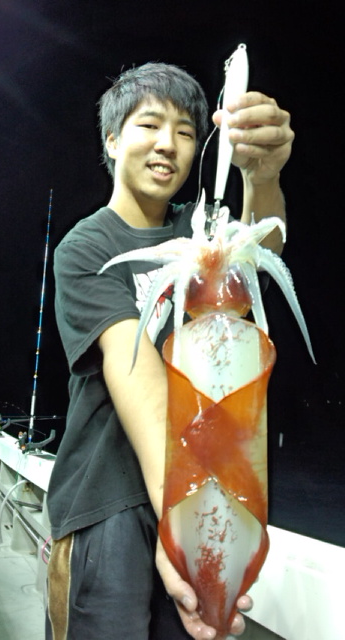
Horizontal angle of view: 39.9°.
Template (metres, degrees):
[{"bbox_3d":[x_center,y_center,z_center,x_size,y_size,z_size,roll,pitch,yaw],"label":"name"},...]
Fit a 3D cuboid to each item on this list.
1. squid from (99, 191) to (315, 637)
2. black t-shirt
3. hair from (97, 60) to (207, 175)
[{"bbox_3d":[0.042,0.110,0.570,0.250,0.530,0.170,0,-6,0],"label":"squid"},{"bbox_3d":[-0.025,0.095,0.910,0.450,0.660,0.290,4,-10,-24],"label":"black t-shirt"},{"bbox_3d":[-0.034,-0.355,0.840,0.185,0.200,0.210,6,-2,-19],"label":"hair"}]

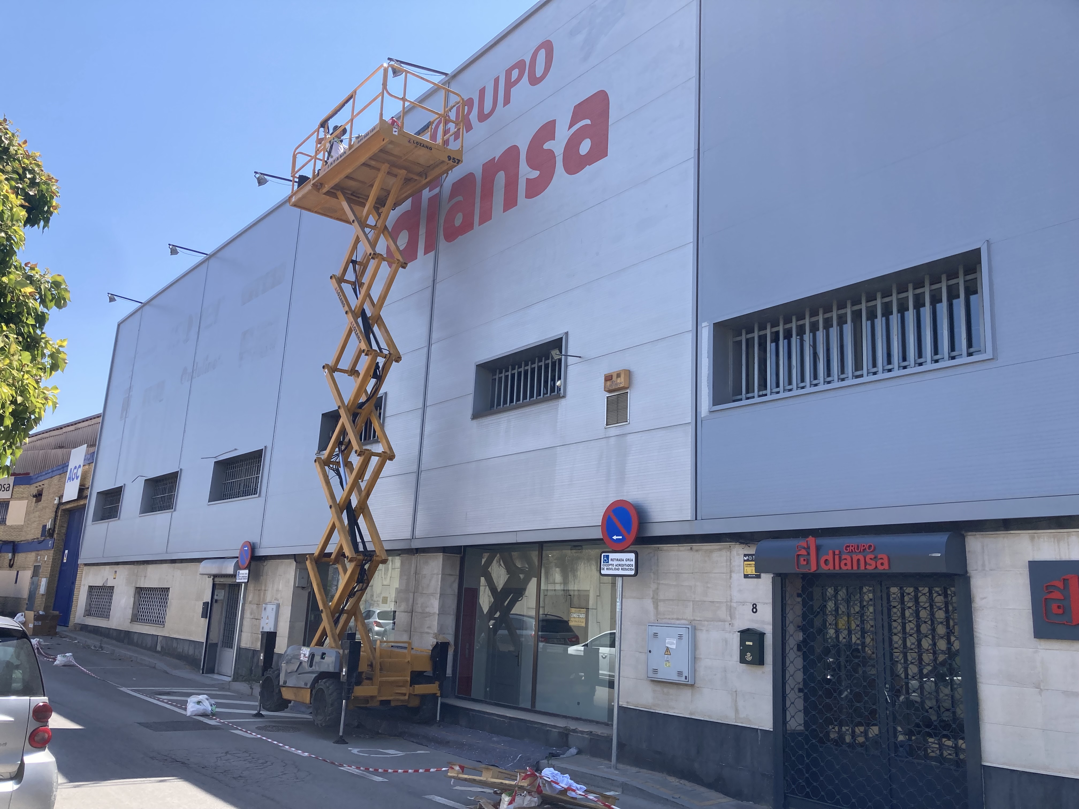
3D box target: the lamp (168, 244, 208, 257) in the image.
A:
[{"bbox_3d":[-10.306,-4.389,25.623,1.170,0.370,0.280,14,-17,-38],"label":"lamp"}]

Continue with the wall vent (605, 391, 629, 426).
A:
[{"bbox_3d":[1.008,0.070,11.088,0.055,0.430,0.450,13,-17,-37],"label":"wall vent"}]

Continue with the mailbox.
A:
[{"bbox_3d":[2.152,2.441,8.803,0.100,0.365,0.285,13,-17,-37],"label":"mailbox"}]

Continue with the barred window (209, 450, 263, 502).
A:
[{"bbox_3d":[-7.080,1.755,20.667,0.310,1.063,3.022,13,-17,-38],"label":"barred window"}]

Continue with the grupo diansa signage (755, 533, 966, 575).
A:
[{"bbox_3d":[2.894,1.390,8.062,0.360,0.367,1.920,13,-17,-38],"label":"grupo diansa signage"}]

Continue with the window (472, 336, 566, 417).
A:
[{"bbox_3d":[-0.247,-0.355,12.917,0.320,0.841,2.066,13,-17,-38],"label":"window"}]

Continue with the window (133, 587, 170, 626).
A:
[{"bbox_3d":[-10.747,5.592,24.225,0.140,0.980,2.970,14,-17,-38],"label":"window"}]

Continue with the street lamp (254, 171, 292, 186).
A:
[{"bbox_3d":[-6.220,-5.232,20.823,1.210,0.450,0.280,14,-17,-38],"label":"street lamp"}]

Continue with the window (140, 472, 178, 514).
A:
[{"bbox_3d":[-10.962,2.652,25.479,0.300,1.110,3.200,14,-17,-38],"label":"window"}]

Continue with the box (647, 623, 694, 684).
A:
[{"bbox_3d":[1.454,2.745,9.636,0.085,0.593,0.645,13,-17,-37],"label":"box"}]

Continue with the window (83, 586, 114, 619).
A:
[{"bbox_3d":[-13.798,6.241,27.523,0.200,0.998,2.983,13,-17,-38],"label":"window"}]

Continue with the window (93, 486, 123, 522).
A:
[{"bbox_3d":[-14.121,3.346,28.841,0.300,1.048,2.984,13,-17,-38],"label":"window"}]

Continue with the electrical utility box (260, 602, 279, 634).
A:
[{"bbox_3d":[-5.579,4.426,18.061,0.085,0.570,0.635,14,-17,-38],"label":"electrical utility box"}]

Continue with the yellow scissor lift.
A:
[{"bbox_3d":[-2.929,-0.203,14.286,1.830,10.156,3.875,13,-17,-38],"label":"yellow scissor lift"}]

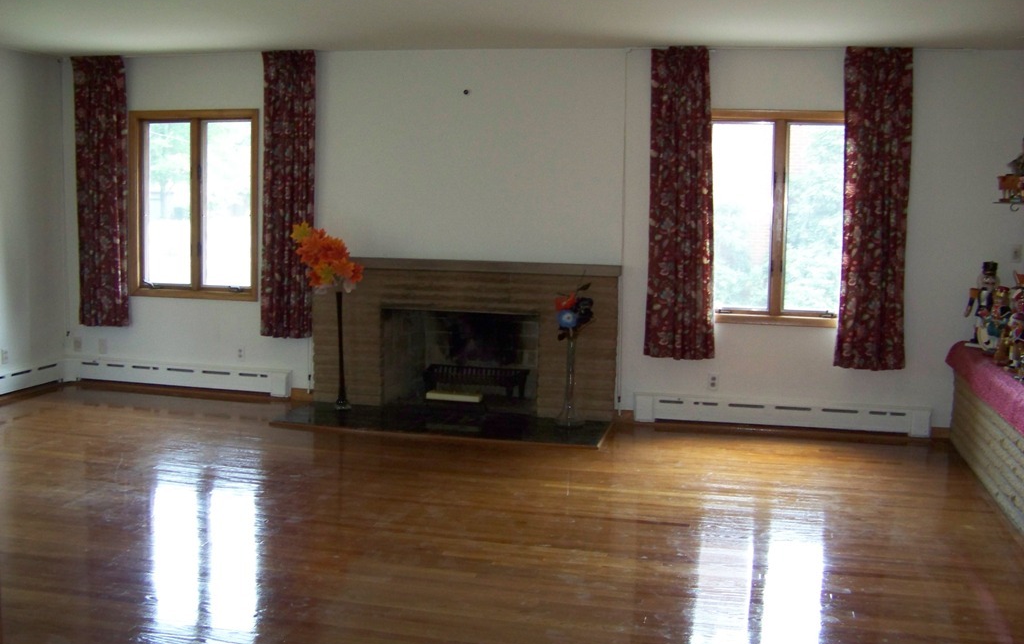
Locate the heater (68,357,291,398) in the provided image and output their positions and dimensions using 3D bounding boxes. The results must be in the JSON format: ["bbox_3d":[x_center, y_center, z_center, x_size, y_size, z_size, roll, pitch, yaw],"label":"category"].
[{"bbox_3d":[-2.435,0.415,7.744,1.715,0.200,0.080,2,6,11],"label":"heater"}]

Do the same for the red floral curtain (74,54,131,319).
[{"bbox_3d":[-2.961,-0.931,7.680,0.415,1.926,0.110,2,6,11],"label":"red floral curtain"}]

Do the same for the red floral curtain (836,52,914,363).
[{"bbox_3d":[2.270,-0.696,6.635,0.462,1.988,0.110,2,6,11],"label":"red floral curtain"}]

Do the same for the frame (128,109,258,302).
[{"bbox_3d":[-2.269,-0.839,7.640,1.008,1.346,0.100,2,6,11],"label":"frame"}]

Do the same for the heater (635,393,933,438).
[{"bbox_3d":[1.730,0.595,6.911,1.851,0.200,0.080,2,6,11],"label":"heater"}]

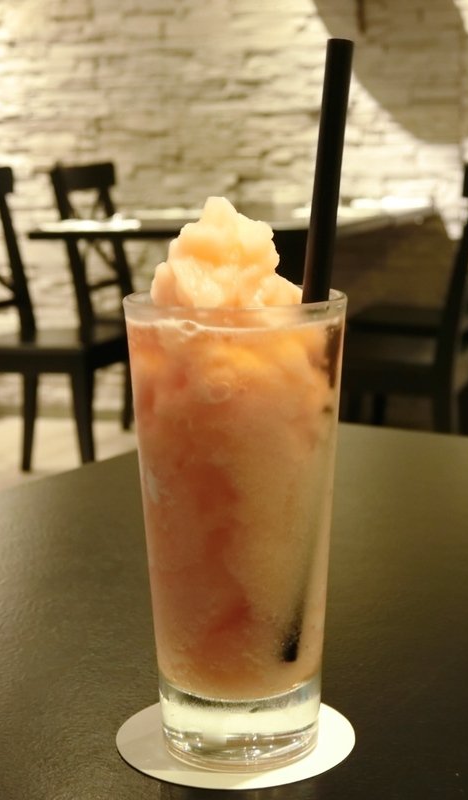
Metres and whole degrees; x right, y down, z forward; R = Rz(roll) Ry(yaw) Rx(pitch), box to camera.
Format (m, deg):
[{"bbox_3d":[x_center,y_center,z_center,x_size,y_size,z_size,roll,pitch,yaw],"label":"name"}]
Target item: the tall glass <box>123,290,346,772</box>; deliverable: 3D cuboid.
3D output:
[{"bbox_3d":[0.002,0.047,0.522,0.082,0.171,0.082,-1,11,0],"label":"tall glass"}]

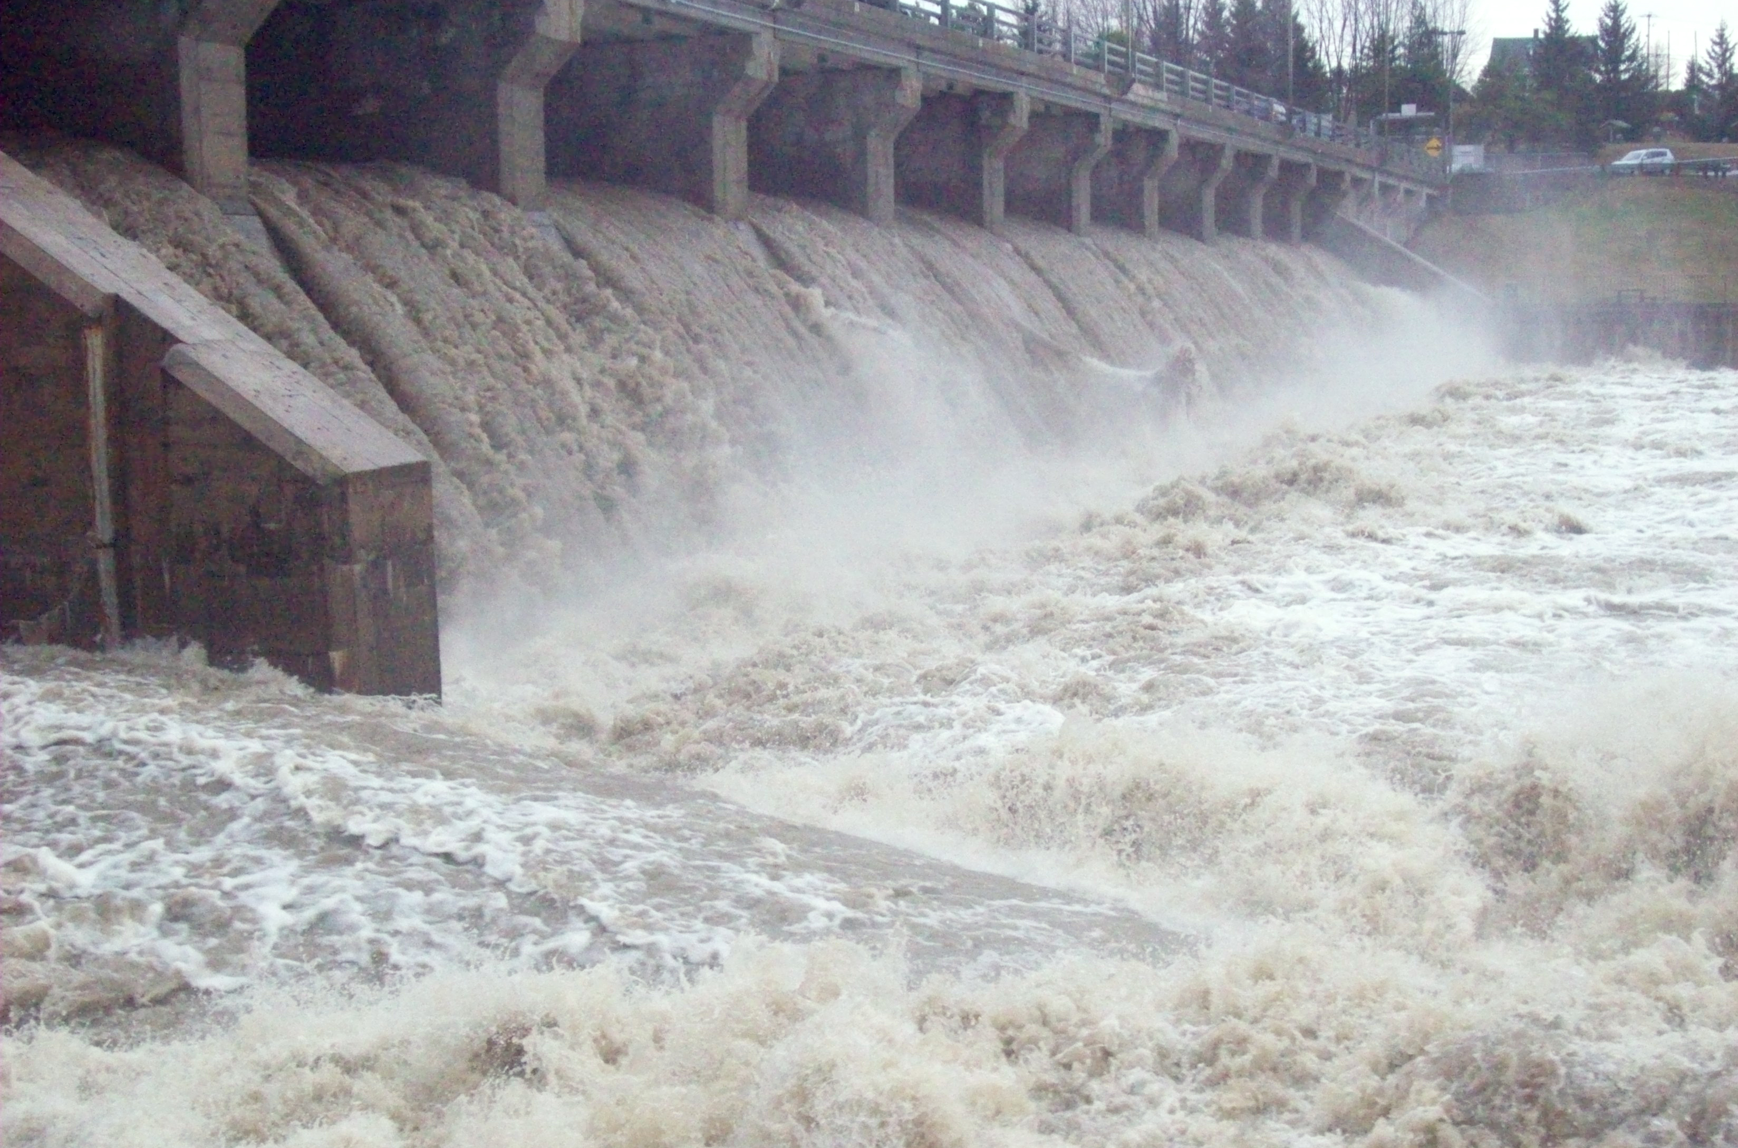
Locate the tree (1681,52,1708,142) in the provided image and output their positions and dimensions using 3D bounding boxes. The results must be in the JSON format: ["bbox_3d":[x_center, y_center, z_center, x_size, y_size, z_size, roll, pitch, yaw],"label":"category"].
[{"bbox_3d":[71.309,-41.191,195.000,2.400,7.300,2.400,2,8,20],"label":"tree"}]

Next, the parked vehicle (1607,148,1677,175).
[{"bbox_3d":[52.799,-28.070,154.000,4.550,1.720,1.830,-2,7,-14],"label":"parked vehicle"}]

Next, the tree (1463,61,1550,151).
[{"bbox_3d":[48.530,-35.609,172.000,6.400,6.900,6.200,1,7,16],"label":"tree"}]

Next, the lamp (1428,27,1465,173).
[{"bbox_3d":[40.241,-32.928,157.000,2.300,10.100,0.400,2,8,22],"label":"lamp"}]

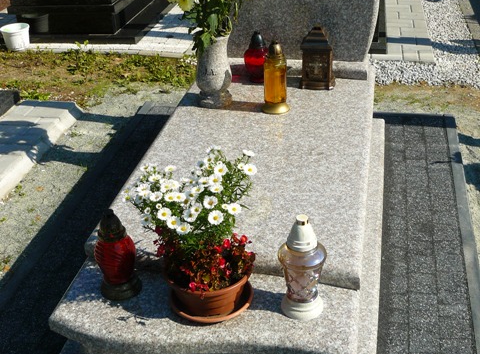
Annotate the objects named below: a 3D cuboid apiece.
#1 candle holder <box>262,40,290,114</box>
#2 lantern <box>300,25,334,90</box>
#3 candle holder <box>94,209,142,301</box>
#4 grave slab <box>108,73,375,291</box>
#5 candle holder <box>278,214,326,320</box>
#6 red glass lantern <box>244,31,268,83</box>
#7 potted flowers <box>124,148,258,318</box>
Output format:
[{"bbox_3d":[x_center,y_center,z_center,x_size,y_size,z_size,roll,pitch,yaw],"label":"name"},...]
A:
[{"bbox_3d":[0.141,-0.399,2.595,0.108,0.279,0.108,4,30,11],"label":"candle holder"},{"bbox_3d":[0.329,-0.507,2.793,0.124,0.255,0.124,8,31,18],"label":"lantern"},{"bbox_3d":[-0.329,0.193,1.760,0.111,0.251,0.111,4,30,11],"label":"candle holder"},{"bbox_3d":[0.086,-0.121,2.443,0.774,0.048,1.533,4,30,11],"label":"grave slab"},{"bbox_3d":[0.148,0.204,1.577,0.114,0.268,0.114,4,31,11],"label":"candle holder"},{"bbox_3d":[0.071,-0.485,2.699,0.101,0.192,0.101,4,31,11],"label":"red glass lantern"},{"bbox_3d":[-0.113,0.130,1.602,0.310,0.395,0.265,4,31,11],"label":"potted flowers"}]

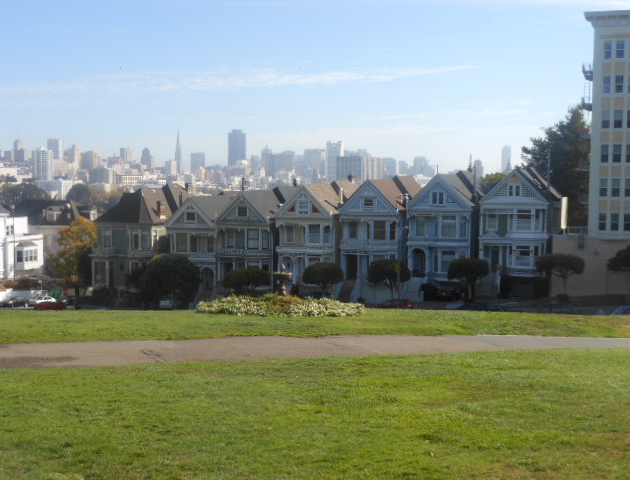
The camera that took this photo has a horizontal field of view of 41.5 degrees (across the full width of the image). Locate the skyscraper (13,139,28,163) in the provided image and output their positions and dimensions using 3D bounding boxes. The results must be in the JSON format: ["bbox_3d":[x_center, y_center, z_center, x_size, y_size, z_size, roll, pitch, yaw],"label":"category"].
[{"bbox_3d":[-836.779,-248.197,2360.000,25.000,75.000,25.000,2,4,19],"label":"skyscraper"}]

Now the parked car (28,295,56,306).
[{"bbox_3d":[-35.307,8.057,109.000,4.400,1.450,1.780,1,4,10],"label":"parked car"}]

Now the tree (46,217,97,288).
[{"bbox_3d":[-28.988,2.092,99.456,6.000,10.000,5.800,2,5,20],"label":"tree"}]

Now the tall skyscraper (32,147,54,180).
[{"bbox_3d":[-373.377,-100.024,1140.000,22.000,54.000,22.000,2,4,19],"label":"tall skyscraper"}]

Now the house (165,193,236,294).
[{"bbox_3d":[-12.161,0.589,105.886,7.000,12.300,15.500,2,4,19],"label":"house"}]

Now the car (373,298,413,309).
[{"bbox_3d":[7.759,6.523,82.232,4.300,1.500,1.750,2,5,20],"label":"car"}]

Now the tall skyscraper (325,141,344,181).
[{"bbox_3d":[54.135,-196.077,2309.760,42.000,150.000,26.000,2,5,20],"label":"tall skyscraper"}]

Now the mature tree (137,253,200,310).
[{"bbox_3d":[-16.525,4.603,93.850,6.800,5.960,6.300,0,4,0],"label":"mature tree"}]

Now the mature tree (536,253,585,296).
[{"bbox_3d":[23.244,3.515,78.774,4.700,4.590,4.500,2,5,20],"label":"mature tree"}]

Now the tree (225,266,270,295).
[{"bbox_3d":[-7.461,4.738,90.625,4.800,3.700,4.500,0,4,0],"label":"tree"}]

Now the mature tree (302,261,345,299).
[{"bbox_3d":[0.790,4.422,87.590,4.200,4.000,4.200,0,4,0],"label":"mature tree"}]

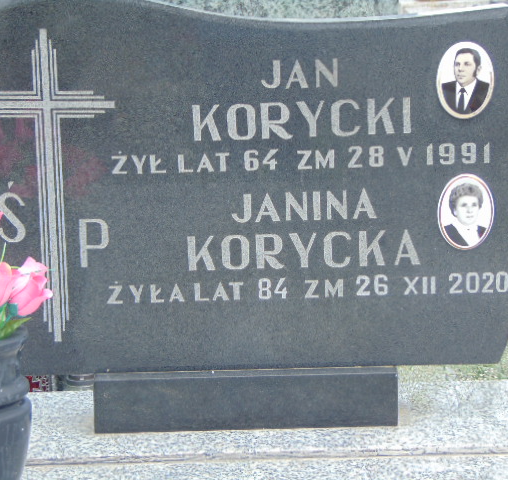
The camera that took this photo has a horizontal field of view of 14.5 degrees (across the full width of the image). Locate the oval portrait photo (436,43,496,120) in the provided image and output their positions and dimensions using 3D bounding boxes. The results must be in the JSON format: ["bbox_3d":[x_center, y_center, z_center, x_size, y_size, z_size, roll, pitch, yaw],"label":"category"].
[{"bbox_3d":[0.326,-0.246,3.080,0.090,0.120,0.010,-1,11,3],"label":"oval portrait photo"}]

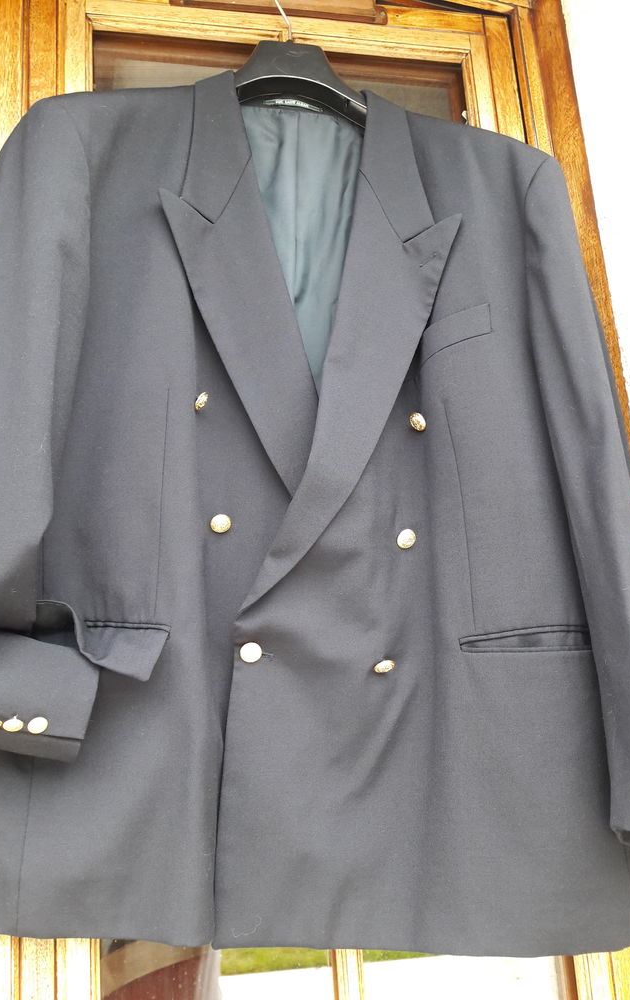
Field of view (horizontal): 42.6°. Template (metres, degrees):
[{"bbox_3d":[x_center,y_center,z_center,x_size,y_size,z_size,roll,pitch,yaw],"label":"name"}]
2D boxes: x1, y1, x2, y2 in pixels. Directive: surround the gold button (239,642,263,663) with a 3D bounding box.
[{"bbox_3d":[-0.058,0.139,0.735,0.019,0.019,0.008,-2,-16,-7],"label":"gold button"}]

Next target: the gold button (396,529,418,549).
[{"bbox_3d":[0.086,0.037,0.762,0.019,0.019,0.008,-1,-17,-14],"label":"gold button"}]

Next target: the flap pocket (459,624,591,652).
[{"bbox_3d":[0.204,0.133,0.775,0.138,0.027,0.012,0,-13,-16],"label":"flap pocket"}]

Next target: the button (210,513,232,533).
[{"bbox_3d":[-0.087,0.021,0.750,0.019,0.019,0.008,-2,-14,-8],"label":"button"}]

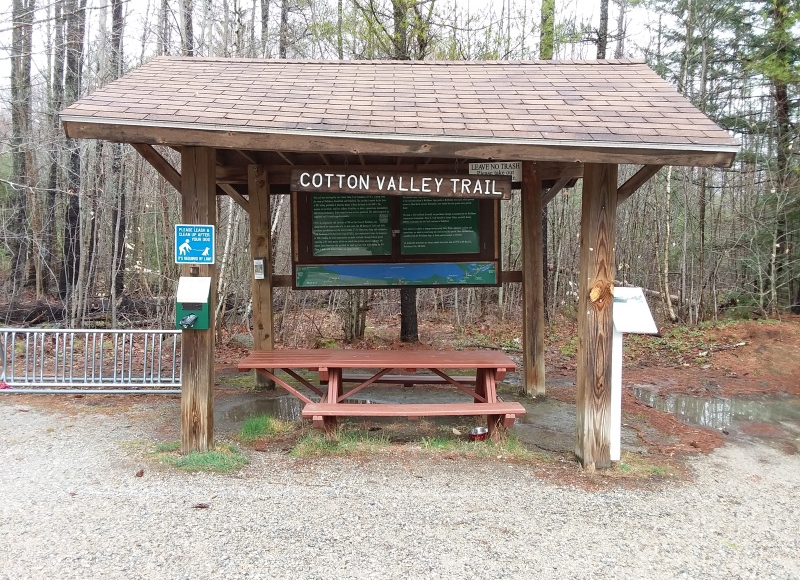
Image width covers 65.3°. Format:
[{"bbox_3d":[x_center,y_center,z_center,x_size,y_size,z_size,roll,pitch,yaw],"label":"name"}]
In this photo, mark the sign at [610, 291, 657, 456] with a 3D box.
[{"bbox_3d":[1.895,0.679,5.251,0.370,1.384,0.400,0,3,0],"label":"sign"}]

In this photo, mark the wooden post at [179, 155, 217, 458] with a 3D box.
[{"bbox_3d":[-1.602,0.062,4.975,0.203,2.495,0.203,1,3,0],"label":"wooden post"}]

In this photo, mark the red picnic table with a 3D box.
[{"bbox_3d":[-0.215,0.959,5.945,2.450,0.621,1.550,0,3,-2],"label":"red picnic table"}]

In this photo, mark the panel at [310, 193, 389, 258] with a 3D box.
[{"bbox_3d":[-0.544,-0.777,7.116,0.895,0.777,0.030,-1,3,0],"label":"panel"}]

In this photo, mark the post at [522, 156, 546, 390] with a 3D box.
[{"bbox_3d":[1.548,-0.143,7.222,0.195,2.694,0.195,-2,3,0],"label":"post"}]

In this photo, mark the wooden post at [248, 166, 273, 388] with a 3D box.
[{"bbox_3d":[-1.587,-0.138,7.223,0.195,2.554,0.195,-1,3,0],"label":"wooden post"}]

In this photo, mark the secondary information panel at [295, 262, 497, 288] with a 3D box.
[{"bbox_3d":[-0.035,-0.172,7.133,2.288,0.256,0.030,-1,3,0],"label":"secondary information panel"}]

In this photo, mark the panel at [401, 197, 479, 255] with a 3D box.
[{"bbox_3d":[0.462,-0.788,7.115,0.889,0.755,0.030,-1,3,0],"label":"panel"}]

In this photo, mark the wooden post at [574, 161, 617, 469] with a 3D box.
[{"bbox_3d":[1.560,0.175,4.941,0.203,2.446,0.203,0,3,0],"label":"wooden post"}]

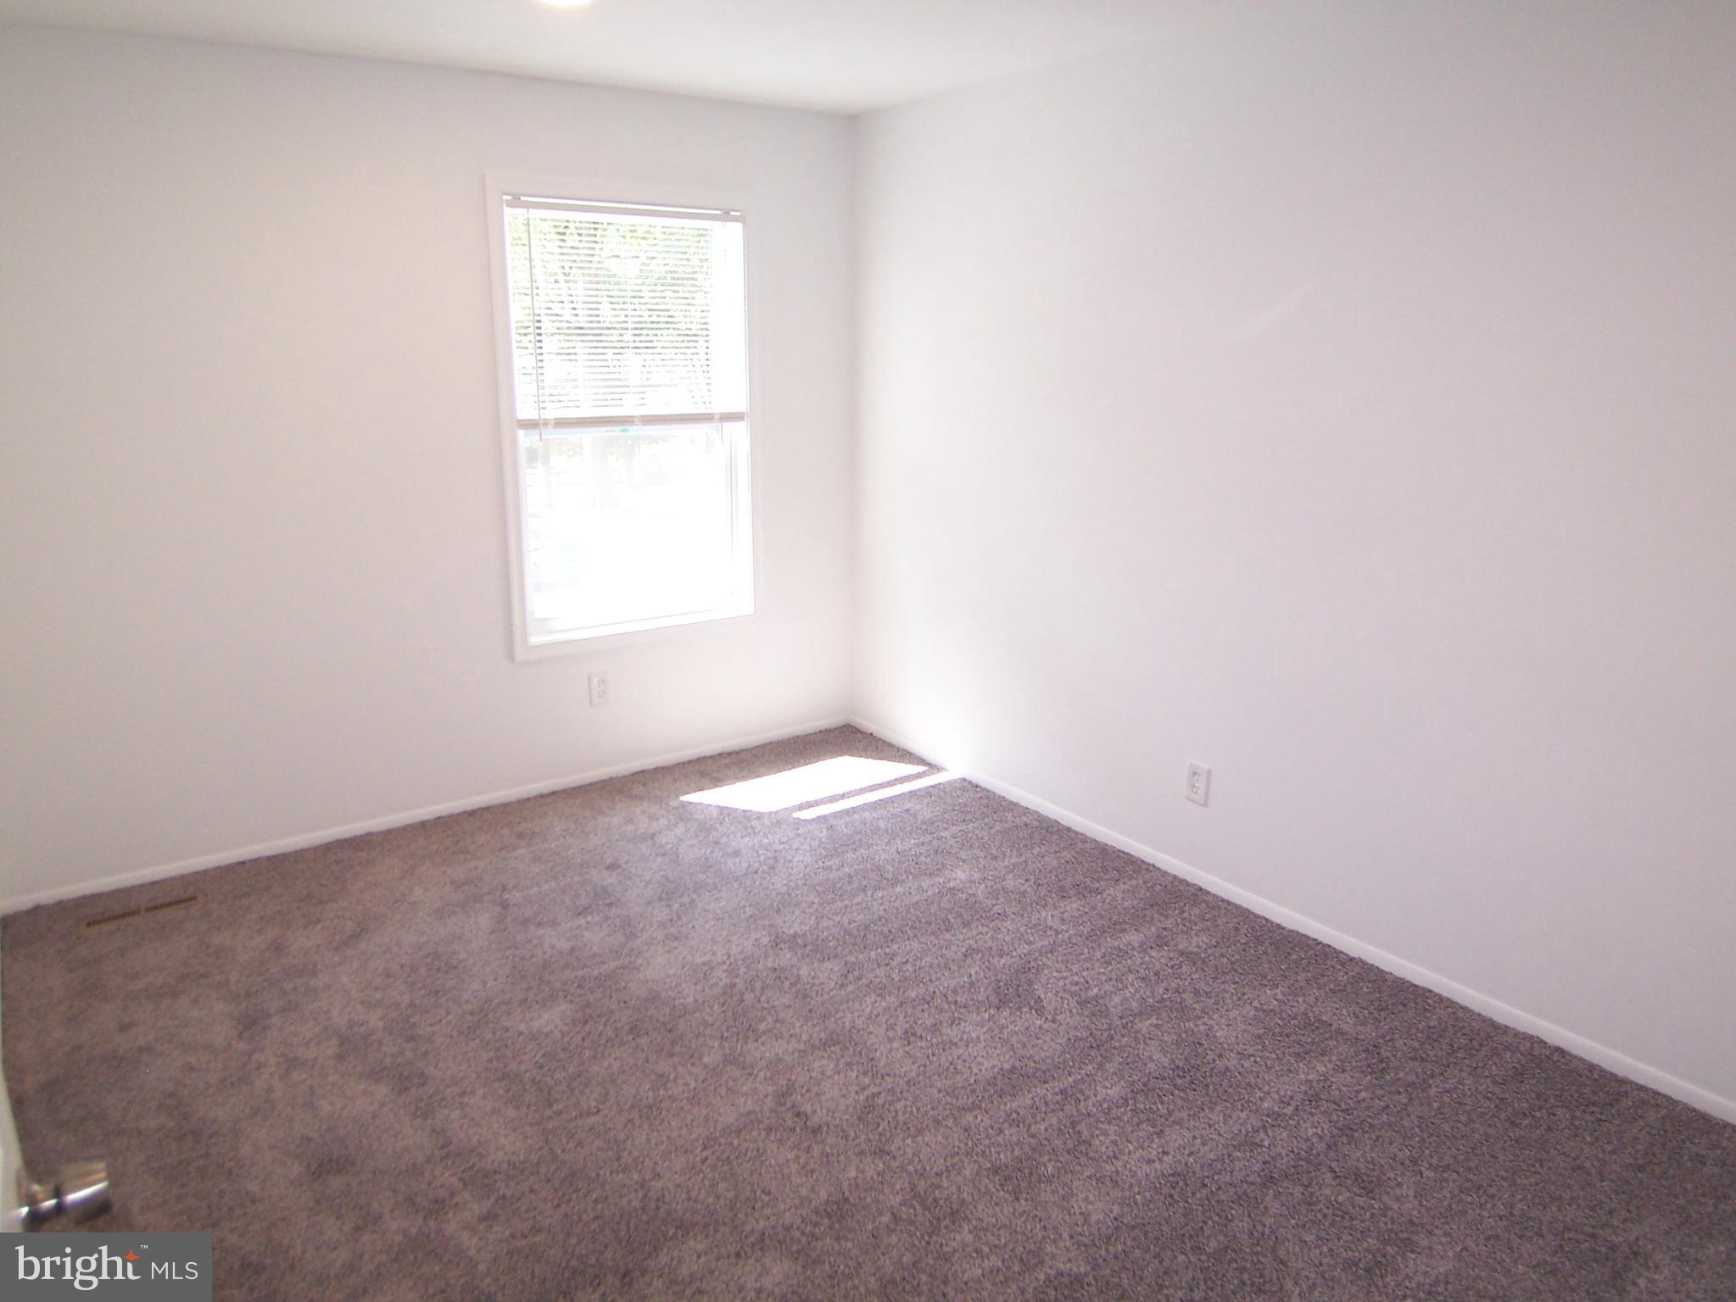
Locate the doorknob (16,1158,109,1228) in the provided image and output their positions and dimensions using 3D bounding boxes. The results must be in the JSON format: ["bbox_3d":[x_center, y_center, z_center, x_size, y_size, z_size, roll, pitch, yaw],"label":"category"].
[{"bbox_3d":[-0.669,0.456,0.966,0.061,0.062,0.062,-10,18,-32],"label":"doorknob"}]

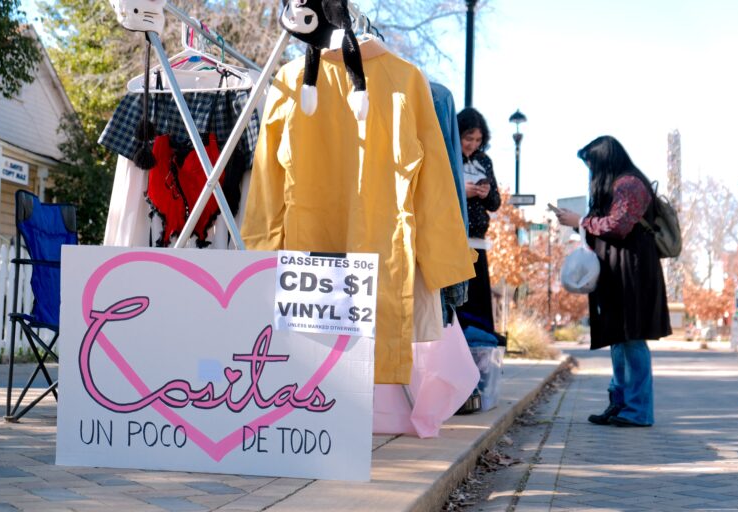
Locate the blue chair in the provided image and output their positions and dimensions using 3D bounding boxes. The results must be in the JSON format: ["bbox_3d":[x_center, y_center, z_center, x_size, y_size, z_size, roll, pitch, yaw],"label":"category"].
[{"bbox_3d":[-1.085,0.208,4.430,0.550,0.900,0.640,0,-4,15],"label":"blue chair"}]

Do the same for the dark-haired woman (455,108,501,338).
[{"bbox_3d":[0.553,-0.006,5.850,0.450,1.580,0.370,3,-4,-22],"label":"dark-haired woman"}]

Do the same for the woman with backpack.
[{"bbox_3d":[1.350,0.133,6.030,0.680,1.600,0.500,0,-4,12],"label":"woman with backpack"}]

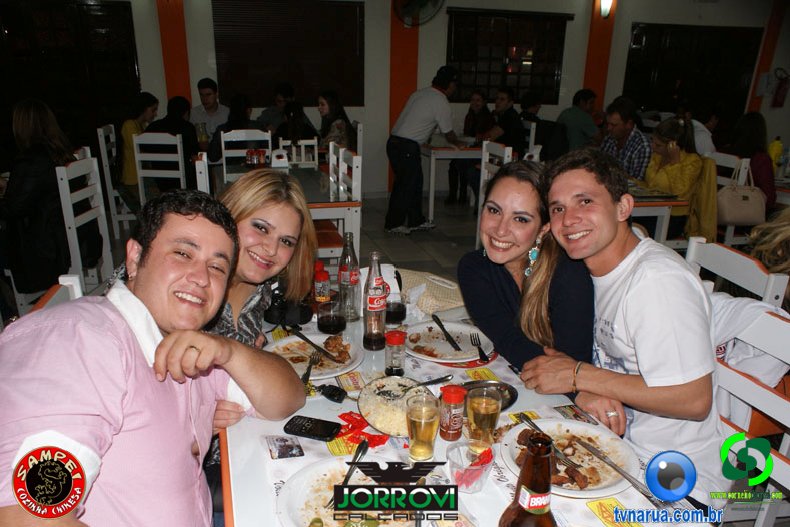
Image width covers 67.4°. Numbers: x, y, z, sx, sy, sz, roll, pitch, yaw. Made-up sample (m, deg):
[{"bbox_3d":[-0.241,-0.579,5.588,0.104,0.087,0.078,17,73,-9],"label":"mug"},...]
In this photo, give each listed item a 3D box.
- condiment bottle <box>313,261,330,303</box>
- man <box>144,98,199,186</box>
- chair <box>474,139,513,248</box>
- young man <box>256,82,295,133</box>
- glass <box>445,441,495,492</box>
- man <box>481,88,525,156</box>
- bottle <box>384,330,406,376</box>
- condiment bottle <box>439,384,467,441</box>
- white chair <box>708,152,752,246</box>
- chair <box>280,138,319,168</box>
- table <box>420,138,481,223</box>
[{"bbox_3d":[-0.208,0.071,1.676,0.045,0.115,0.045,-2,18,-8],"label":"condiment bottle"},{"bbox_3d":[-1.867,-0.882,5.272,0.500,1.200,0.750,-1,18,-7],"label":"man"},{"bbox_3d":[0.945,-0.467,4.600,0.460,0.910,0.420,-5,19,-17],"label":"chair"},{"bbox_3d":[-1.138,-1.067,5.785,0.500,1.290,0.750,4,19,7],"label":"young man"},{"bbox_3d":[0.139,0.379,1.094,0.086,0.066,0.086,1,19,0],"label":"glass"},{"bbox_3d":[0.949,-1.050,5.808,0.750,1.300,0.520,-5,20,-17],"label":"man"},{"bbox_3d":[0.001,0.209,1.391,0.050,0.101,0.050,1,17,0],"label":"bottle"},{"bbox_3d":[0.111,0.285,1.128,0.044,0.098,0.044,3,18,8],"label":"condiment bottle"},{"bbox_3d":[2.407,-0.277,4.106,0.470,0.950,0.420,-2,19,-9],"label":"white chair"},{"bbox_3d":[-0.897,-0.752,5.525,0.380,0.870,0.420,-4,19,-14],"label":"chair"},{"bbox_3d":[0.658,-0.965,6.445,0.760,0.740,1.050,-2,19,-8],"label":"table"}]

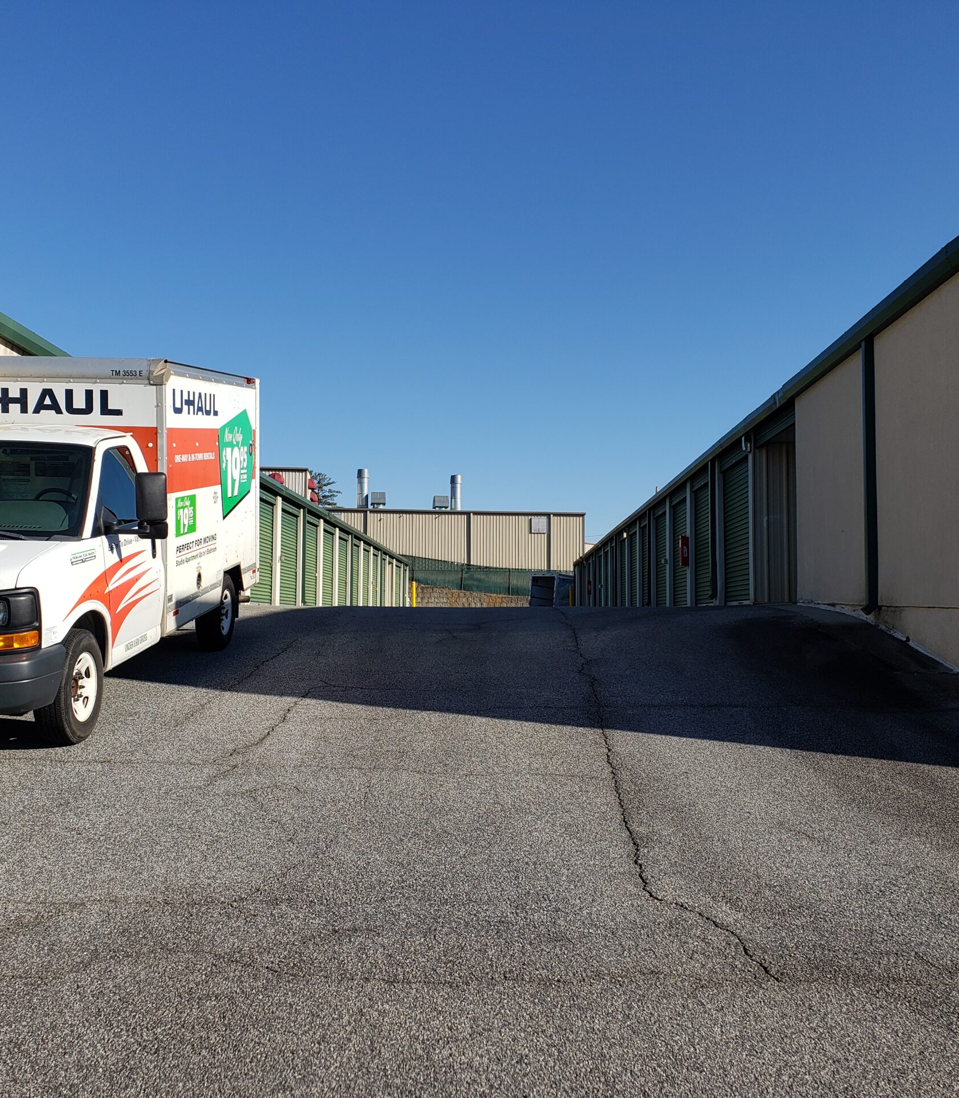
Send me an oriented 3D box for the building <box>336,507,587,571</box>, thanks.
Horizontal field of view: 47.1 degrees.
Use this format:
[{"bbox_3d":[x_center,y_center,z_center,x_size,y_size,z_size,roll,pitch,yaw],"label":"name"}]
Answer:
[{"bbox_3d":[-3.490,0.438,110.445,26.000,7.200,15.000,1,-3,-6],"label":"building"}]

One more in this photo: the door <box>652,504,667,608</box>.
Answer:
[{"bbox_3d":[4.610,0.290,28.250,0.100,2.450,2.650,0,-3,1],"label":"door"}]

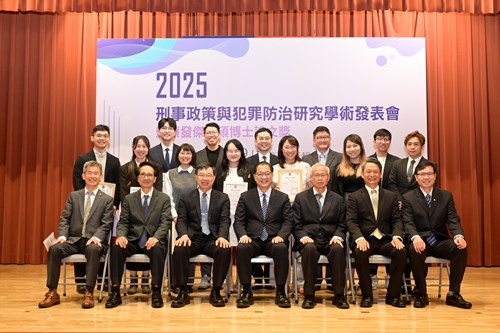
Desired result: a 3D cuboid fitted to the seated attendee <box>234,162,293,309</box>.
[{"bbox_3d":[0.125,0.598,5.595,0.540,1.310,0.760,0,-3,0],"label":"seated attendee"}]

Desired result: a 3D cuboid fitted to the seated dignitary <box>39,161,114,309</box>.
[{"bbox_3d":[-1.580,0.598,5.595,0.620,1.310,0.760,0,-3,0],"label":"seated dignitary"}]

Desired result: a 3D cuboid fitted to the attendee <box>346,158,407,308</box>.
[{"bbox_3d":[1.150,0.588,5.596,0.530,1.330,0.760,0,-3,0],"label":"attendee"}]

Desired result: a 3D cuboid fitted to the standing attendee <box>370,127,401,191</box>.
[{"bbox_3d":[1.436,0.446,6.419,0.500,1.707,0.320,0,-3,5],"label":"standing attendee"}]

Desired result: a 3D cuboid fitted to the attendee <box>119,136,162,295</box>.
[{"bbox_3d":[-1.144,0.491,6.268,0.450,1.631,0.300,0,-3,-6],"label":"attendee"}]

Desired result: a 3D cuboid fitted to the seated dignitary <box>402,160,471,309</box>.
[{"bbox_3d":[1.746,0.608,5.690,0.630,1.332,0.760,-1,-3,10],"label":"seated dignitary"}]

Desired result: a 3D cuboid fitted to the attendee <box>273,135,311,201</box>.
[{"bbox_3d":[0.438,0.490,6.321,0.430,1.639,0.340,0,-3,2],"label":"attendee"}]

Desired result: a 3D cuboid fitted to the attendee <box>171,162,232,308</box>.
[{"bbox_3d":[-0.430,0.603,5.595,0.540,1.300,0.760,0,-3,0],"label":"attendee"}]

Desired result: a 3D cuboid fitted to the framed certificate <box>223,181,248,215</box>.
[{"bbox_3d":[-0.137,0.320,5.941,0.245,0.330,0.020,0,-3,0],"label":"framed certificate"}]

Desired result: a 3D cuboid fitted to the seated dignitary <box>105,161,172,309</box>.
[{"bbox_3d":[-1.044,0.611,5.705,0.620,1.328,0.760,0,-3,-6],"label":"seated dignitary"}]

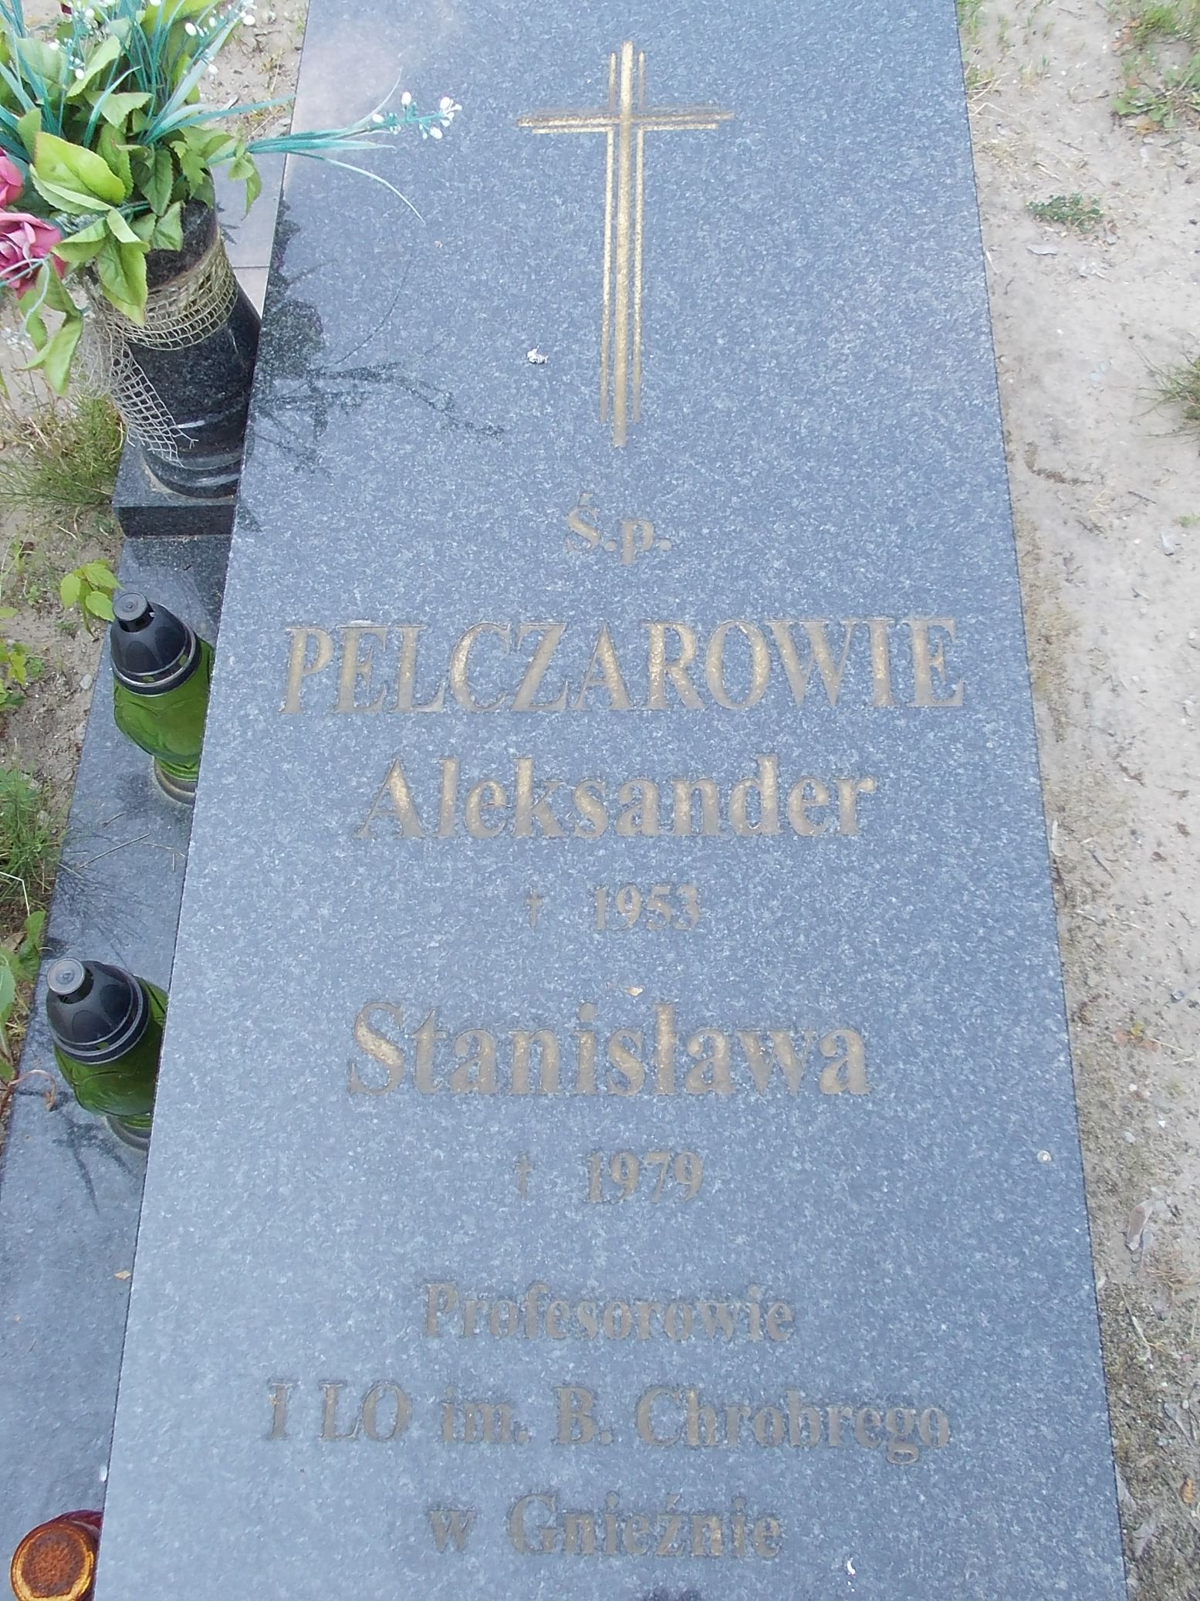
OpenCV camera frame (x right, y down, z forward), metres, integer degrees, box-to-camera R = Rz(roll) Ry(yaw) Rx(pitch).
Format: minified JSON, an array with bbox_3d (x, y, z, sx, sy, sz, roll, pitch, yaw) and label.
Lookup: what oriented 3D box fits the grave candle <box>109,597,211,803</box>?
[{"bbox_3d":[-0.364,-0.096,1.500,0.108,0.244,0.108,-2,61,3],"label":"grave candle"}]

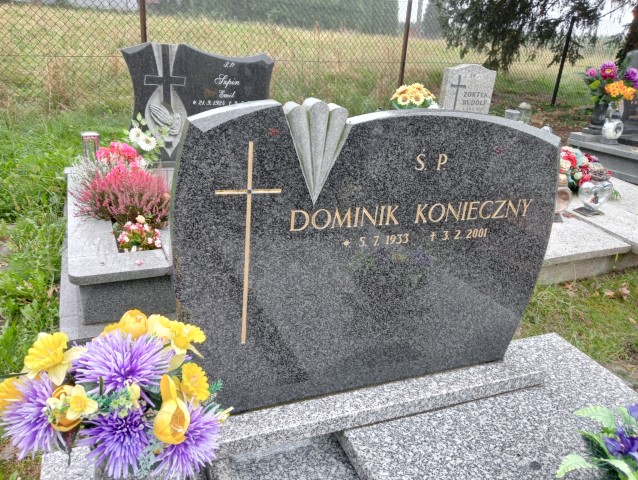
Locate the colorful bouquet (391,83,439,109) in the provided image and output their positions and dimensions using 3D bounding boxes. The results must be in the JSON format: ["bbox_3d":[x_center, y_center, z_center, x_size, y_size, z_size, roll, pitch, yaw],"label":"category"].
[{"bbox_3d":[0.679,-0.989,3.715,0.320,0.280,0.300,-4,24,-23],"label":"colorful bouquet"}]

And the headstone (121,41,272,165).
[{"bbox_3d":[-0.762,-0.873,3.355,0.930,0.720,0.090,-5,25,-24],"label":"headstone"}]

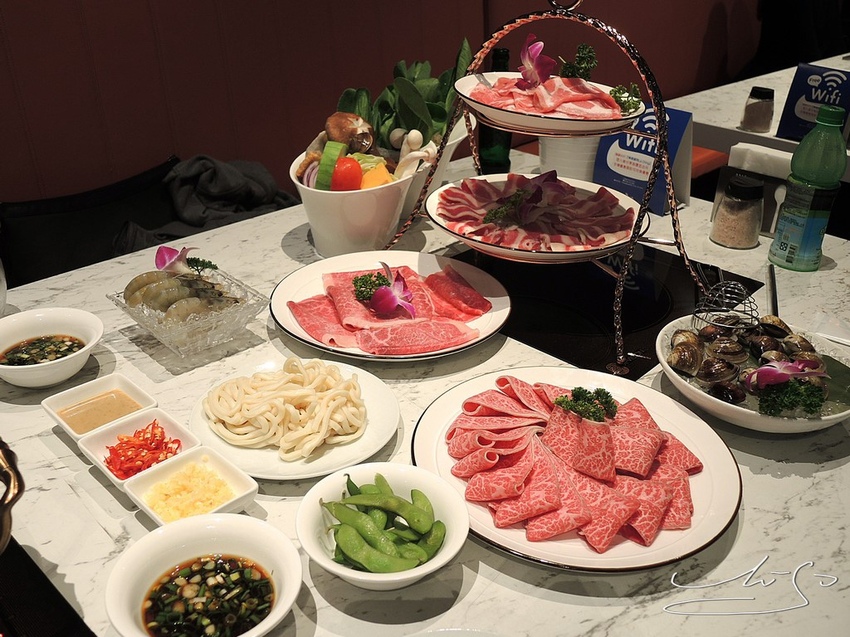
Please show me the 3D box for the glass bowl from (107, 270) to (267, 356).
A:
[{"bbox_3d":[-0.267,-0.001,0.792,0.131,0.048,0.131,-23,37,-38],"label":"glass bowl"}]

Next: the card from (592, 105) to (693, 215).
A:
[{"bbox_3d":[0.402,-0.293,1.248,0.082,0.168,0.155,-21,36,-36],"label":"card"}]

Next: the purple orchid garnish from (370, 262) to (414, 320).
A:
[{"bbox_3d":[-0.038,-0.033,0.813,0.052,0.043,0.048,-6,29,-15],"label":"purple orchid garnish"}]

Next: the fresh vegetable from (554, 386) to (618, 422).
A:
[{"bbox_3d":[0.144,0.077,0.615,0.056,0.030,0.038,2,28,0],"label":"fresh vegetable"}]

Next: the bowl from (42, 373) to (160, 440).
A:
[{"bbox_3d":[-0.306,0.088,0.648,0.075,0.024,0.075,24,35,36],"label":"bowl"}]

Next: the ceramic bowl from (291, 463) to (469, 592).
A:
[{"bbox_3d":[-0.030,0.161,0.503,0.119,0.043,0.119,1,28,-1],"label":"ceramic bowl"}]

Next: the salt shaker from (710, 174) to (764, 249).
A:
[{"bbox_3d":[0.507,-0.173,1.104,0.077,0.098,0.077,2,28,0],"label":"salt shaker"}]

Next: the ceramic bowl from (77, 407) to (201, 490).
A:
[{"bbox_3d":[-0.246,0.117,0.597,0.075,0.024,0.075,24,35,35],"label":"ceramic bowl"}]

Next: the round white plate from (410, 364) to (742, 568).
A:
[{"bbox_3d":[0.125,0.124,0.601,0.270,0.026,0.270,1,28,-1],"label":"round white plate"}]

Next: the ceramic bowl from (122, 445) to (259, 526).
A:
[{"bbox_3d":[-0.186,0.144,0.548,0.075,0.024,0.075,25,36,37],"label":"ceramic bowl"}]

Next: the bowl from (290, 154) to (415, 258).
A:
[{"bbox_3d":[-0.106,-0.168,1.033,0.180,0.125,0.182,1,28,-1],"label":"bowl"}]

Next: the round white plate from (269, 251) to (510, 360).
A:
[{"bbox_3d":[-0.041,-0.014,0.849,0.289,0.028,0.289,1,28,-1],"label":"round white plate"}]

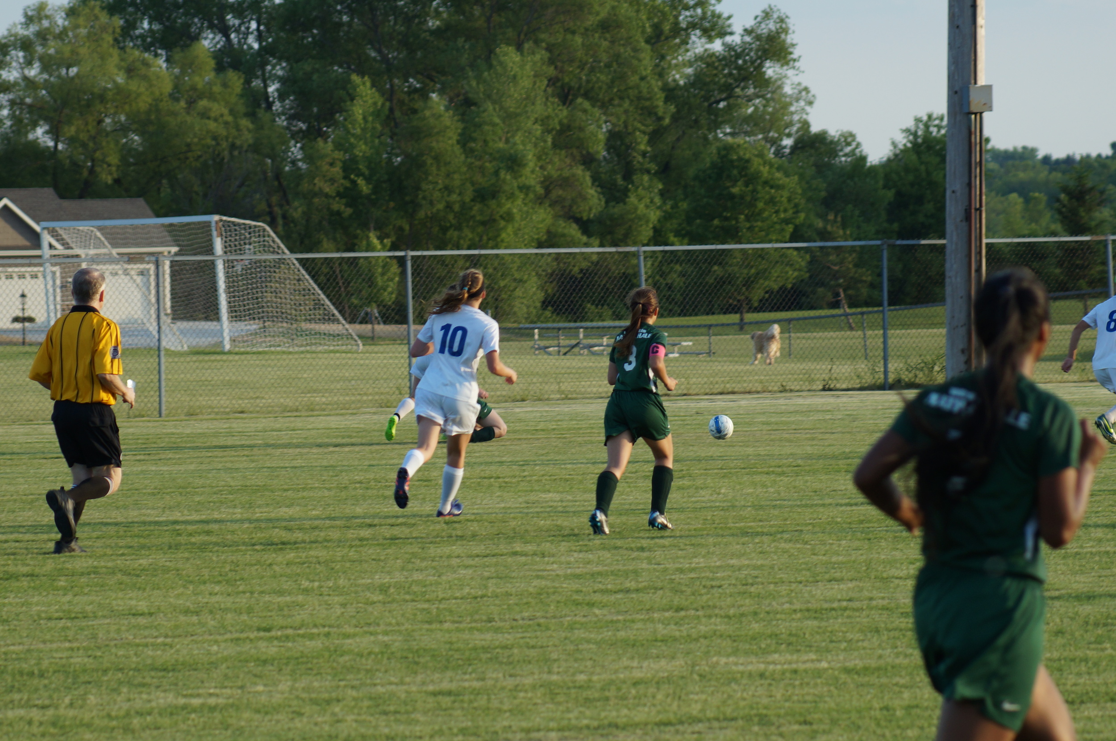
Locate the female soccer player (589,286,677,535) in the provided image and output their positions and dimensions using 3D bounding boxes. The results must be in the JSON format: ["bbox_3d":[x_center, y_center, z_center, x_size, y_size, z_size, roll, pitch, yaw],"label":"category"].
[{"bbox_3d":[0.465,0.250,40.100,0.520,1.540,0.680,-1,1,27],"label":"female soccer player"}]

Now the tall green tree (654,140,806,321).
[{"bbox_3d":[4.104,-3.276,155.000,3.600,4.500,3.500,-1,1,0],"label":"tall green tree"}]

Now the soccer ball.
[{"bbox_3d":[1.464,0.509,58.400,0.220,0.220,0.220,-1,1,0],"label":"soccer ball"}]

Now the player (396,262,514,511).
[{"bbox_3d":[-0.684,0.146,42.700,0.600,1.620,0.820,-1,1,25],"label":"player"}]

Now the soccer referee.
[{"bbox_3d":[-2.837,0.239,38.800,0.580,1.710,0.680,-1,1,35],"label":"soccer referee"}]

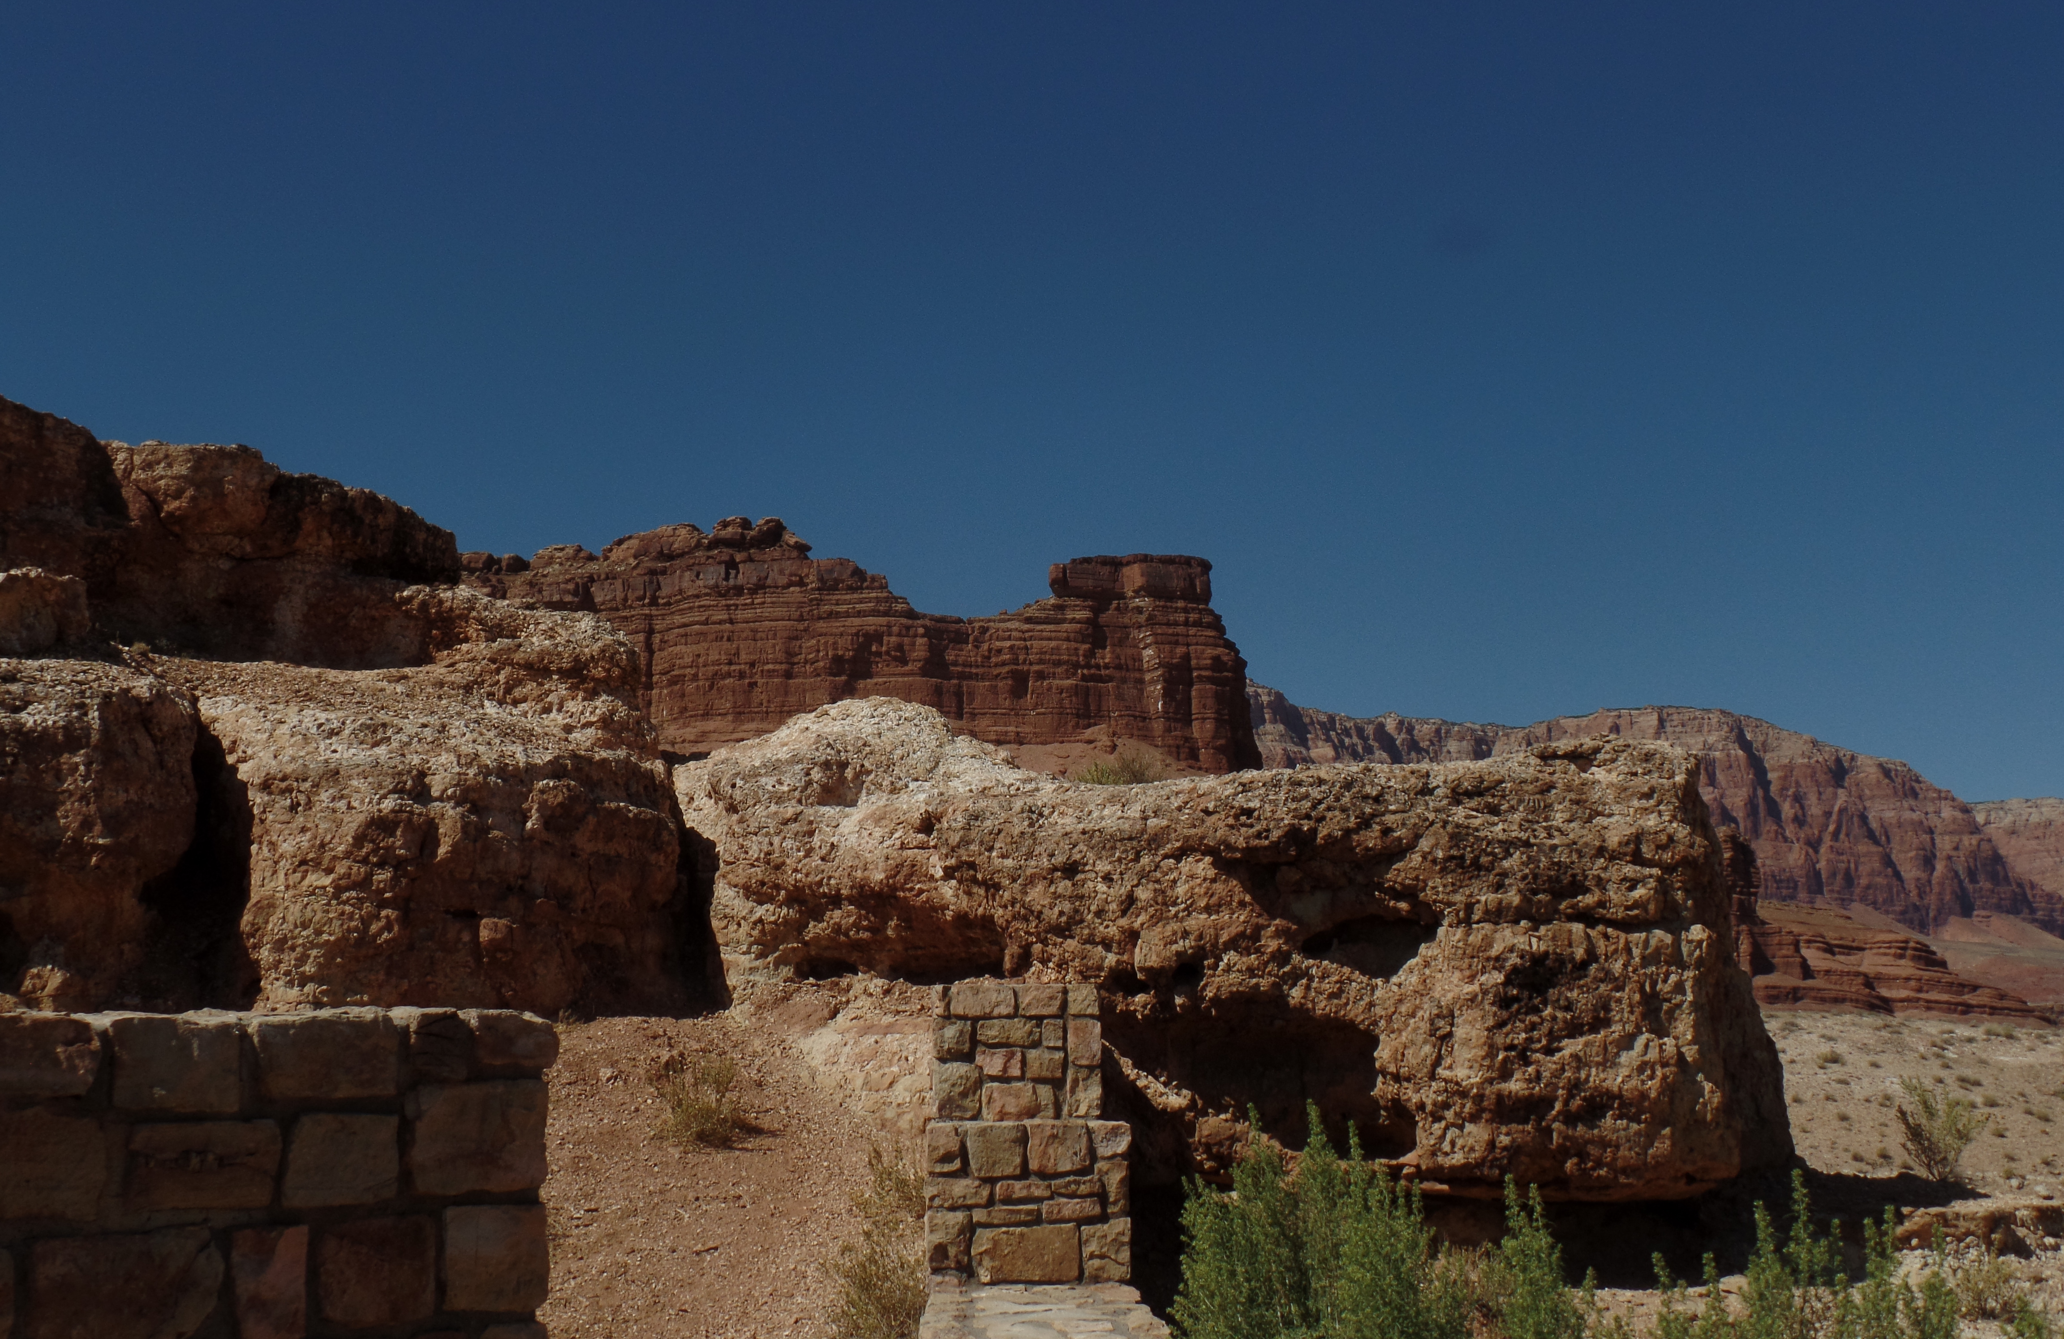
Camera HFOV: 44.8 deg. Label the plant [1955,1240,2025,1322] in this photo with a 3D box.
[{"bbox_3d":[3.980,2.534,10.362,0.290,0.350,0.280,0,-7,0],"label":"plant"}]

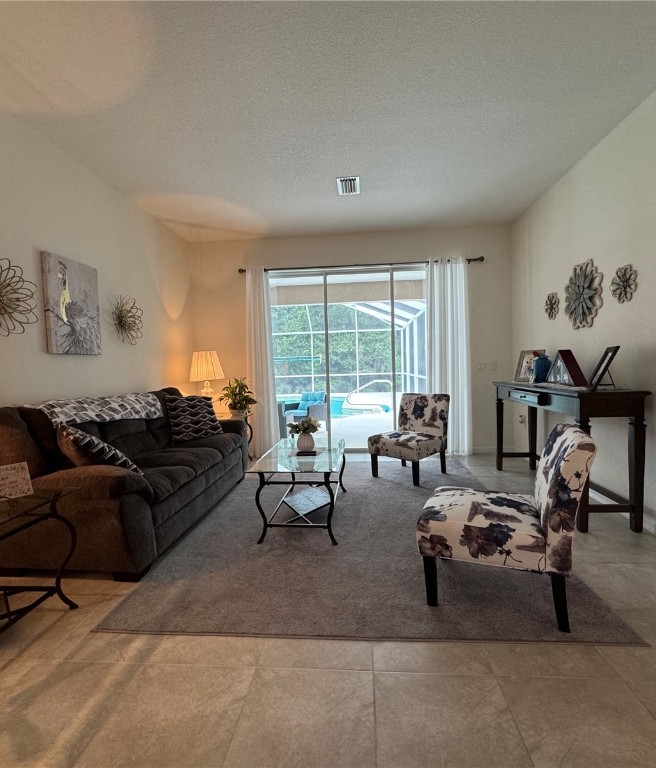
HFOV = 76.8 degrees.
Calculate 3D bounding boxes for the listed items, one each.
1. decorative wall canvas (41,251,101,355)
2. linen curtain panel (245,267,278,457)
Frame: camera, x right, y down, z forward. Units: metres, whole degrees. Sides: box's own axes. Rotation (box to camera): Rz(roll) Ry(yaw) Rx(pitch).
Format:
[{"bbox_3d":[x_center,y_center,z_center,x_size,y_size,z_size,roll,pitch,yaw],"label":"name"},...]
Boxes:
[{"bbox_3d":[-2.006,-0.598,3.279,0.038,0.737,0.578,-1,3,5],"label":"decorative wall canvas"},{"bbox_3d":[-0.860,-0.280,5.434,0.358,2.486,0.108,-1,3,5],"label":"linen curtain panel"}]

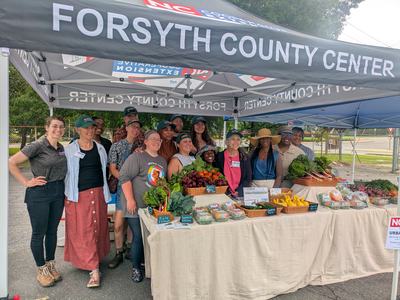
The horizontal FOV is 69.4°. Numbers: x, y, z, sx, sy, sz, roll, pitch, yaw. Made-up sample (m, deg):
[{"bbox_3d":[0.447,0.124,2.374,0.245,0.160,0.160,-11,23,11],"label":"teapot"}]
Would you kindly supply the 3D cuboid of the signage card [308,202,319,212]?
[{"bbox_3d":[1.145,0.582,2.910,0.105,0.080,0.025,0,1,-14],"label":"signage card"}]

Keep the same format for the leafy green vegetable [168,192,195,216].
[{"bbox_3d":[-0.173,0.509,2.690,0.220,0.200,0.200,0,1,-20],"label":"leafy green vegetable"}]

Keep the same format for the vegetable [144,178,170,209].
[{"bbox_3d":[-0.405,0.414,2.750,0.230,0.260,0.220,0,1,-20],"label":"vegetable"}]

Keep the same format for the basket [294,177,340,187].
[{"bbox_3d":[1.395,0.386,3.490,0.420,0.090,0.300,0,1,-8],"label":"basket"}]

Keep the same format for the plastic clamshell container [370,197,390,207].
[{"bbox_3d":[2.050,0.580,3.280,0.160,0.085,0.140,0,1,-20],"label":"plastic clamshell container"}]

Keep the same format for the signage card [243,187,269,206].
[{"bbox_3d":[0.563,0.475,2.880,0.270,0.210,0.020,0,1,-8],"label":"signage card"}]

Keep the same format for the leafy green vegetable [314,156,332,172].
[{"bbox_3d":[1.517,0.178,3.570,0.200,0.180,0.200,0,1,-15],"label":"leafy green vegetable"}]

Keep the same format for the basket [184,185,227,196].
[{"bbox_3d":[0.030,0.389,2.910,0.430,0.090,0.290,0,1,-19],"label":"basket"}]

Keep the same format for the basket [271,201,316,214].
[{"bbox_3d":[0.924,0.580,2.940,0.410,0.085,0.280,0,1,-20],"label":"basket"}]

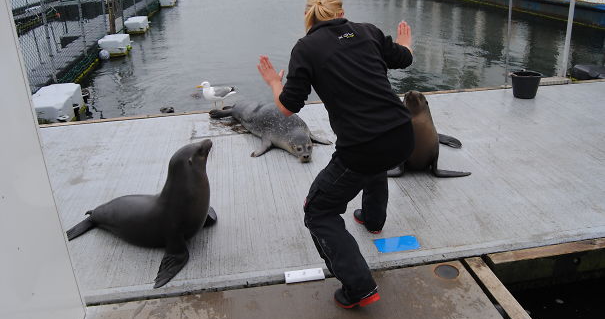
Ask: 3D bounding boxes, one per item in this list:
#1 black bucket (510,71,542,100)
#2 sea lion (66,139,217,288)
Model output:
[{"bbox_3d":[2.527,-0.826,5.323,0.318,0.246,0.318,-1,25,1],"label":"black bucket"},{"bbox_3d":[-1.005,0.210,2.749,1.025,0.707,0.666,5,25,14],"label":"sea lion"}]

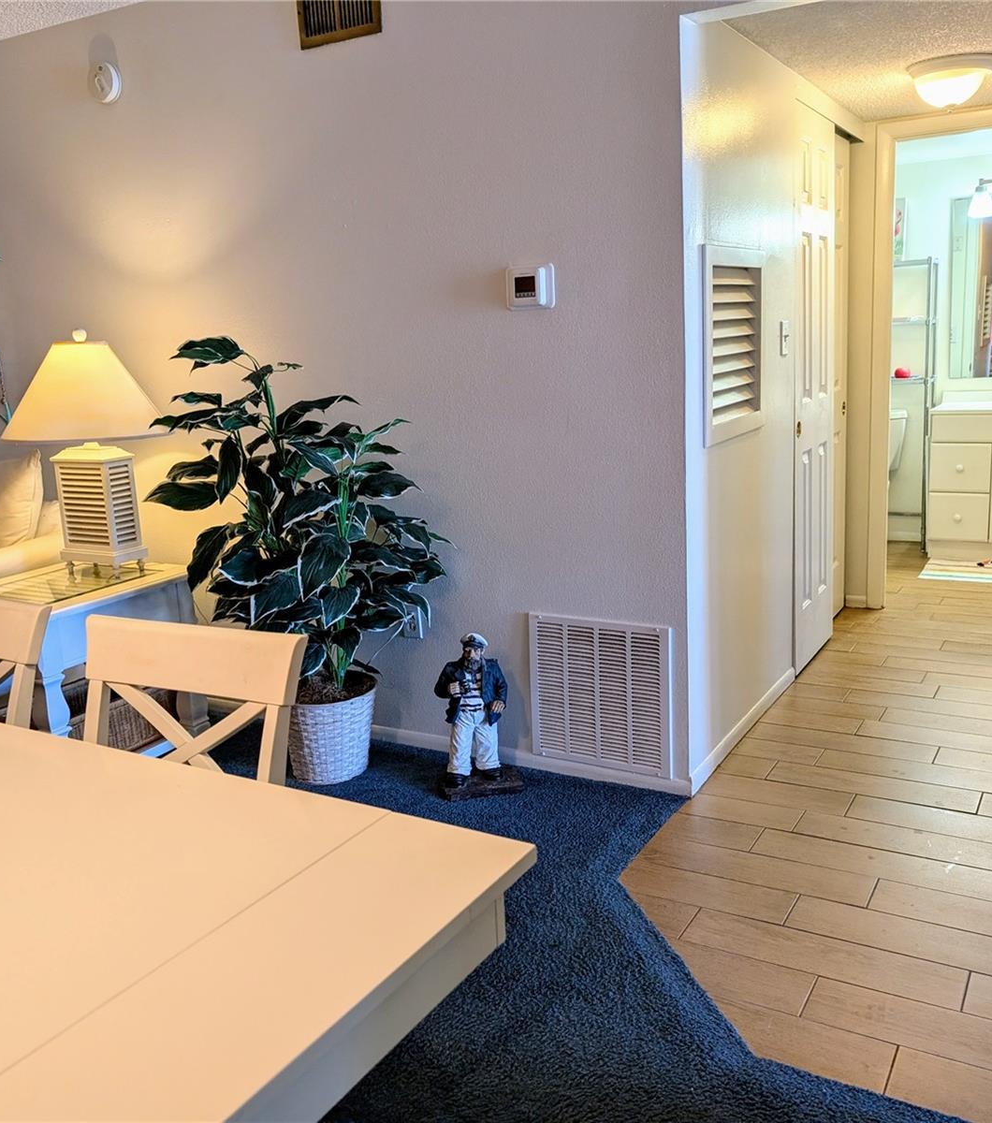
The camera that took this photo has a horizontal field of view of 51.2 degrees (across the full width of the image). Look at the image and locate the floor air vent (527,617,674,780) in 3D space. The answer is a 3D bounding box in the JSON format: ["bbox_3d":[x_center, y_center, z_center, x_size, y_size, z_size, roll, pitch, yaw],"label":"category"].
[{"bbox_3d":[0.302,0.400,3.085,0.460,0.462,0.020,4,14,30],"label":"floor air vent"}]

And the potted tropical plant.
[{"bbox_3d":[-0.633,0.016,3.146,0.887,1.375,0.705,4,14,30],"label":"potted tropical plant"}]

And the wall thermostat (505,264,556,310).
[{"bbox_3d":[0.089,-0.772,2.915,0.150,0.113,0.034,4,14,30],"label":"wall thermostat"}]

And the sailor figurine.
[{"bbox_3d":[-0.058,0.448,3.093,0.262,0.494,0.191,-4,12,-6],"label":"sailor figurine"}]

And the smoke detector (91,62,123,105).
[{"bbox_3d":[-1.337,-1.640,3.554,0.131,0.131,0.042,4,14,30],"label":"smoke detector"}]

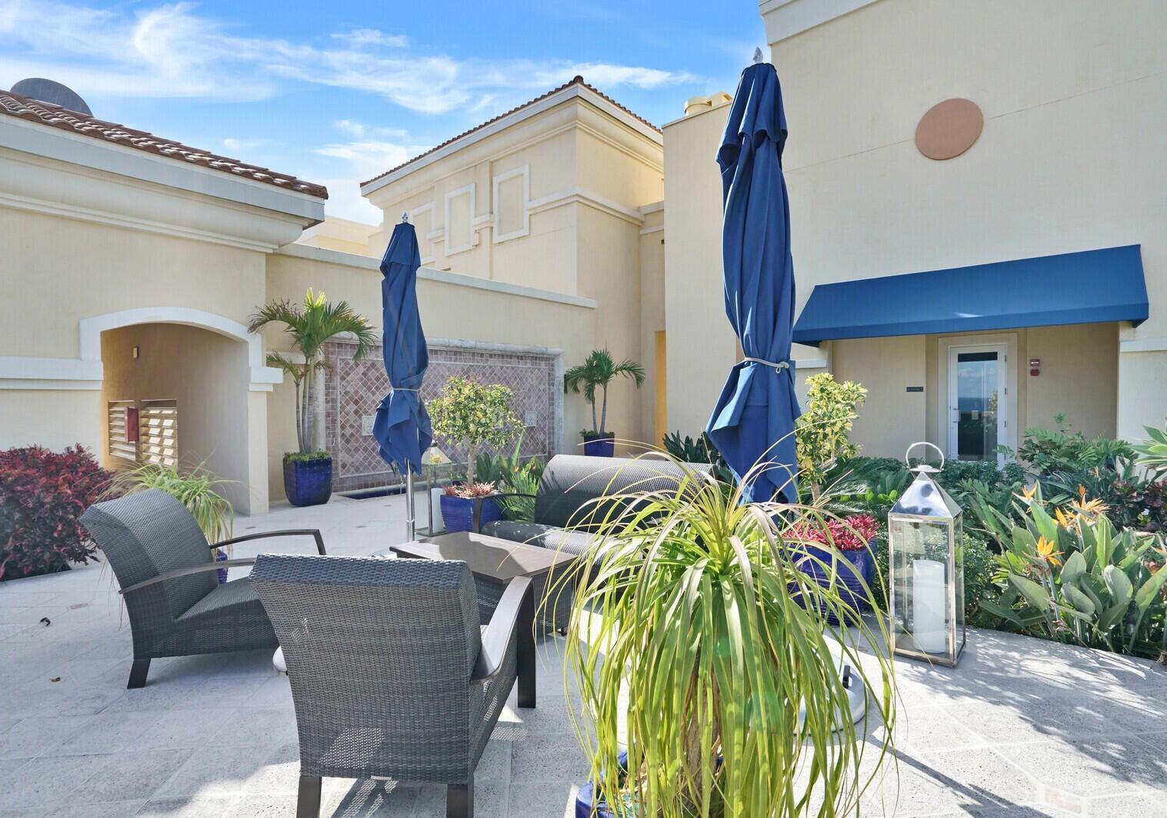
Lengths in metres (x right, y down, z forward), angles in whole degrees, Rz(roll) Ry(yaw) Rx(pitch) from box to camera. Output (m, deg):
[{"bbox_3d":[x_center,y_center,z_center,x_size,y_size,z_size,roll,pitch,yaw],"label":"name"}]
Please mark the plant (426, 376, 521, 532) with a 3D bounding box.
[{"bbox_3d":[-1.069,0.503,5.335,0.920,1.640,0.920,0,1,0],"label":"plant"}]

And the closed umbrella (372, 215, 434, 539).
[{"bbox_3d":[-1.500,-0.120,4.550,0.500,2.980,0.500,0,1,-18],"label":"closed umbrella"}]

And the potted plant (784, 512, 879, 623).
[{"bbox_3d":[1.665,1.010,3.670,0.550,0.660,0.550,0,1,37],"label":"potted plant"}]

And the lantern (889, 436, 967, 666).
[{"bbox_3d":[1.916,0.765,3.030,0.300,1.160,0.300,1,1,44],"label":"lantern"}]

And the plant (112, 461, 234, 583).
[{"bbox_3d":[-2.866,0.867,3.822,0.720,1.000,0.720,-1,1,-37],"label":"plant"}]

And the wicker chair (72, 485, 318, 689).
[{"bbox_3d":[-2.043,0.927,3.014,0.970,0.890,0.760,0,1,-11],"label":"wicker chair"}]

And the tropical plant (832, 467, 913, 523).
[{"bbox_3d":[2.520,0.900,4.750,0.840,0.760,0.840,0,1,28],"label":"tropical plant"}]

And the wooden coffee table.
[{"bbox_3d":[-0.632,1.126,3.394,1.030,0.470,0.580,1,1,39],"label":"wooden coffee table"}]

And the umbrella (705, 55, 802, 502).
[{"bbox_3d":[0.865,-0.194,2.596,0.450,2.950,0.450,0,1,0],"label":"umbrella"}]

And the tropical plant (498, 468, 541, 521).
[{"bbox_3d":[-0.630,1.000,5.900,0.660,0.700,0.660,0,1,0],"label":"tropical plant"}]

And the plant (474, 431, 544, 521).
[{"bbox_3d":[-0.751,0.753,5.581,0.780,1.020,0.750,0,1,0],"label":"plant"}]

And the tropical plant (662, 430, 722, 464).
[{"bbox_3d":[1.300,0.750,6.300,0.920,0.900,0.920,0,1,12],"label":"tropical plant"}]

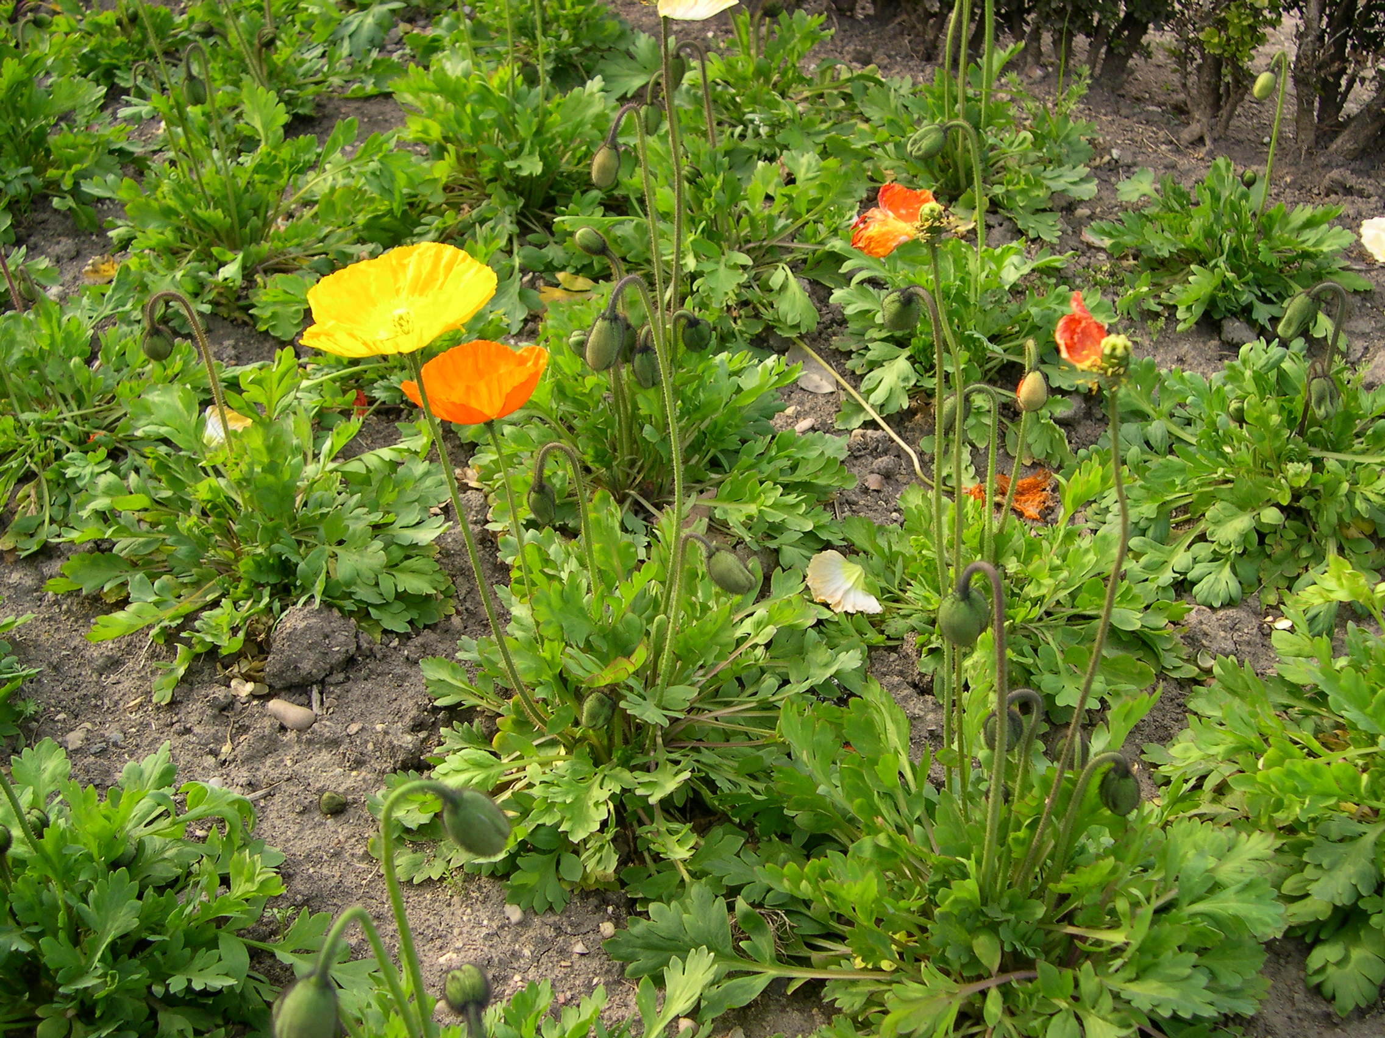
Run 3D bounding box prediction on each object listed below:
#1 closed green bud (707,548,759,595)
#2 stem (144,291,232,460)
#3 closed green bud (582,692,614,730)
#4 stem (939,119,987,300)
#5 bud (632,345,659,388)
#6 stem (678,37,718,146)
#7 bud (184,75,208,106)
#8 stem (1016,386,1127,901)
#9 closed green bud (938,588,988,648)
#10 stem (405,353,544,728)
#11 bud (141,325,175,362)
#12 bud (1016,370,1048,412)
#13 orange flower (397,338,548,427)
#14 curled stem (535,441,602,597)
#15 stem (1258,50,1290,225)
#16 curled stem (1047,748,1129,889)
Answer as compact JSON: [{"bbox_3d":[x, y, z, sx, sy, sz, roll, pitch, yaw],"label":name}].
[{"bbox_3d":[0.025,0.033,0.942,0.036,0.021,0.021,37,25,-21],"label":"closed green bud"},{"bbox_3d":[-0.381,-0.106,1.150,0.046,0.140,0.016,0,32,0],"label":"stem"},{"bbox_3d":[-0.050,0.100,0.794,0.017,0.021,0.017,0,32,0],"label":"closed green bud"},{"bbox_3d":[0.253,-0.288,1.430,0.051,0.176,0.014,0,32,0],"label":"stem"},{"bbox_3d":[-0.030,-0.100,0.991,0.018,0.028,0.018,0,32,0],"label":"bud"},{"bbox_3d":[0.005,-0.437,1.564,0.042,0.106,0.014,0,32,0],"label":"stem"},{"bbox_3d":[-0.451,-0.391,1.383,0.020,0.028,0.020,0,32,0],"label":"bud"},{"bbox_3d":[0.166,0.063,0.662,0.022,0.271,0.018,0,32,0],"label":"stem"},{"bbox_3d":[0.133,0.049,0.750,0.025,0.031,0.025,0,32,0],"label":"closed green bud"},{"bbox_3d":[-0.108,0.018,0.770,0.014,0.230,0.014,-10,31,6],"label":"stem"},{"bbox_3d":[-0.347,-0.114,0.989,0.020,0.024,0.020,0,32,0],"label":"bud"},{"bbox_3d":[0.234,-0.088,1.045,0.021,0.030,0.021,0,32,0],"label":"bud"},{"bbox_3d":[-0.134,-0.075,0.944,0.089,0.037,0.089,-7,32,5],"label":"orange flower"},{"bbox_3d":[-0.062,0.002,0.765,0.032,0.093,0.014,-1,32,1],"label":"curled stem"},{"bbox_3d":[0.546,-0.358,1.436,0.024,0.169,0.012,-5,32,3],"label":"stem"},{"bbox_3d":[0.213,0.166,0.823,0.035,0.100,0.016,0,32,0],"label":"curled stem"}]

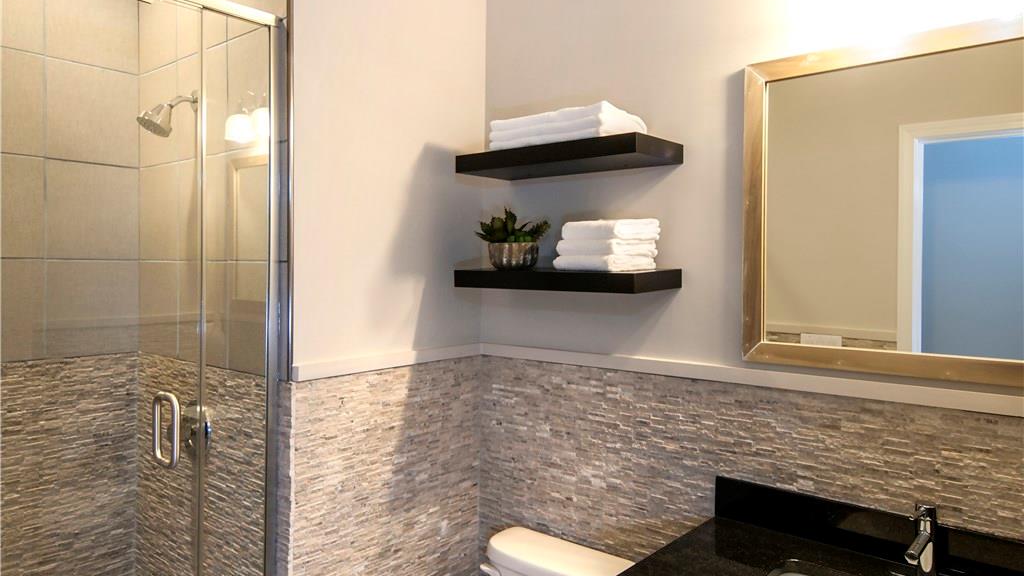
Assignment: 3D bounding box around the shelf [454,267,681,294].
[{"bbox_3d":[0.146,-0.023,1.858,0.603,0.049,0.263,2,3,39],"label":"shelf"}]

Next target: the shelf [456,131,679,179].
[{"bbox_3d":[0.150,-0.366,1.864,0.603,0.049,0.263,2,3,39],"label":"shelf"}]

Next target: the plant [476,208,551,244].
[{"bbox_3d":[0.006,-0.181,1.960,0.204,0.107,0.185,2,3,39],"label":"plant"}]

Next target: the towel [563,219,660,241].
[{"bbox_3d":[0.269,-0.149,1.741,0.160,0.050,0.241,2,3,39],"label":"towel"}]

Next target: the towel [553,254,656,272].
[{"bbox_3d":[0.254,-0.064,1.762,0.170,0.040,0.246,2,3,39],"label":"towel"}]

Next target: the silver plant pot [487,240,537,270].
[{"bbox_3d":[0.005,-0.096,1.962,0.152,0.087,0.152,0,2,0],"label":"silver plant pot"}]

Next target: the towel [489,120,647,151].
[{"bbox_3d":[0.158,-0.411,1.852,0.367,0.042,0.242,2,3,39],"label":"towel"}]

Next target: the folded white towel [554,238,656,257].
[{"bbox_3d":[0.258,-0.103,1.751,0.172,0.040,0.240,2,3,39],"label":"folded white towel"}]

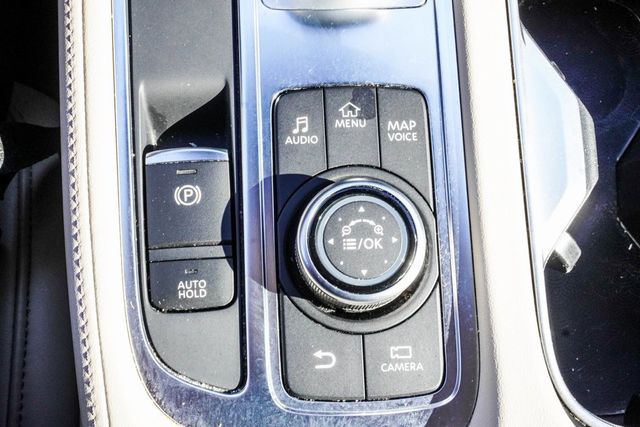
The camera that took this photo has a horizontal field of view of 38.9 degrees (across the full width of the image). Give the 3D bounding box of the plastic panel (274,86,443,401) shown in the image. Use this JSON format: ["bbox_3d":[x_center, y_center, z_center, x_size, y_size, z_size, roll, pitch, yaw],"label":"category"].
[{"bbox_3d":[0.016,0.008,0.352,0.064,0.024,0.125,-2,79,-5],"label":"plastic panel"}]

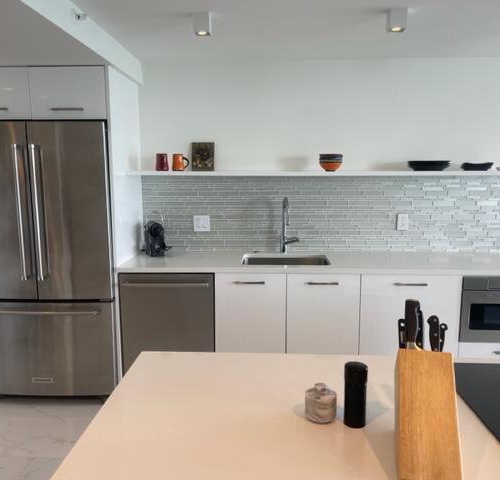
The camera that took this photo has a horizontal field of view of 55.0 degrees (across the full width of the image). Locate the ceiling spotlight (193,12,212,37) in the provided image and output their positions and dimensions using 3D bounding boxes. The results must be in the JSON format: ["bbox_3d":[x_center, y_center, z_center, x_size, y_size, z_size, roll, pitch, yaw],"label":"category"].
[{"bbox_3d":[-0.233,-1.070,2.390,0.084,0.092,0.084,0,9,3],"label":"ceiling spotlight"}]

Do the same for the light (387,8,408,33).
[{"bbox_3d":[0.718,-1.065,2.341,0.084,0.092,0.084,0,9,3],"label":"light"}]

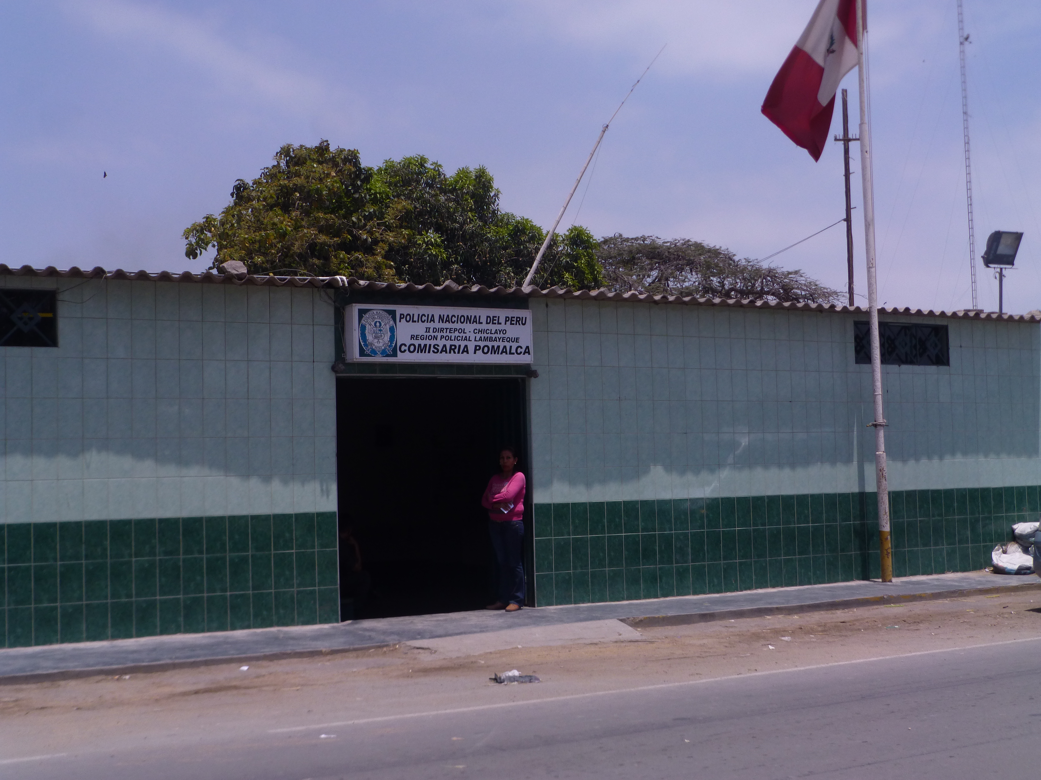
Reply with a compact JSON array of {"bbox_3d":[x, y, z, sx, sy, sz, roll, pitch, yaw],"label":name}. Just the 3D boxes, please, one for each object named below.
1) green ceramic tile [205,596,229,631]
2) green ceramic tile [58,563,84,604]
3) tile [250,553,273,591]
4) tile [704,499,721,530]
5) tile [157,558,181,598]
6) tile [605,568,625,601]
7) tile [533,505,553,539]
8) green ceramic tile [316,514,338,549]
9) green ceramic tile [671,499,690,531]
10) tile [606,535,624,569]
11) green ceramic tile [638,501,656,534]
[{"bbox_3d":[-2.453,1.805,11.432,0.189,0.294,0.010,1,-4,-29],"label":"green ceramic tile"},{"bbox_3d":[-3.620,1.558,11.395,0.199,0.330,0.010,0,-4,-29],"label":"green ceramic tile"},{"bbox_3d":[-2.224,1.567,12.150,0.200,0.330,0.010,1,-4,-30],"label":"tile"},{"bbox_3d":[1.893,1.221,13.904,0.192,0.314,0.010,1,-4,-31],"label":"tile"},{"bbox_3d":[-2.919,1.558,11.751,0.200,0.330,0.010,1,-4,-30],"label":"tile"},{"bbox_3d":[0.952,1.934,14.028,0.198,0.313,0.010,0,-4,-29],"label":"tile"},{"bbox_3d":[0.214,1.200,12.889,0.192,0.314,0.010,1,-4,-31],"label":"tile"},{"bbox_3d":[-1.708,1.244,12.469,0.200,0.330,0.010,1,-4,-30],"label":"green ceramic tile"},{"bbox_3d":[1.628,1.273,14.391,0.201,0.332,0.009,1,-4,-30],"label":"green ceramic tile"},{"bbox_3d":[0.919,1.585,13.806,0.198,0.326,0.010,1,-4,-30],"label":"tile"},{"bbox_3d":[1.290,1.280,14.262,0.198,0.330,0.010,0,-4,-29],"label":"green ceramic tile"}]

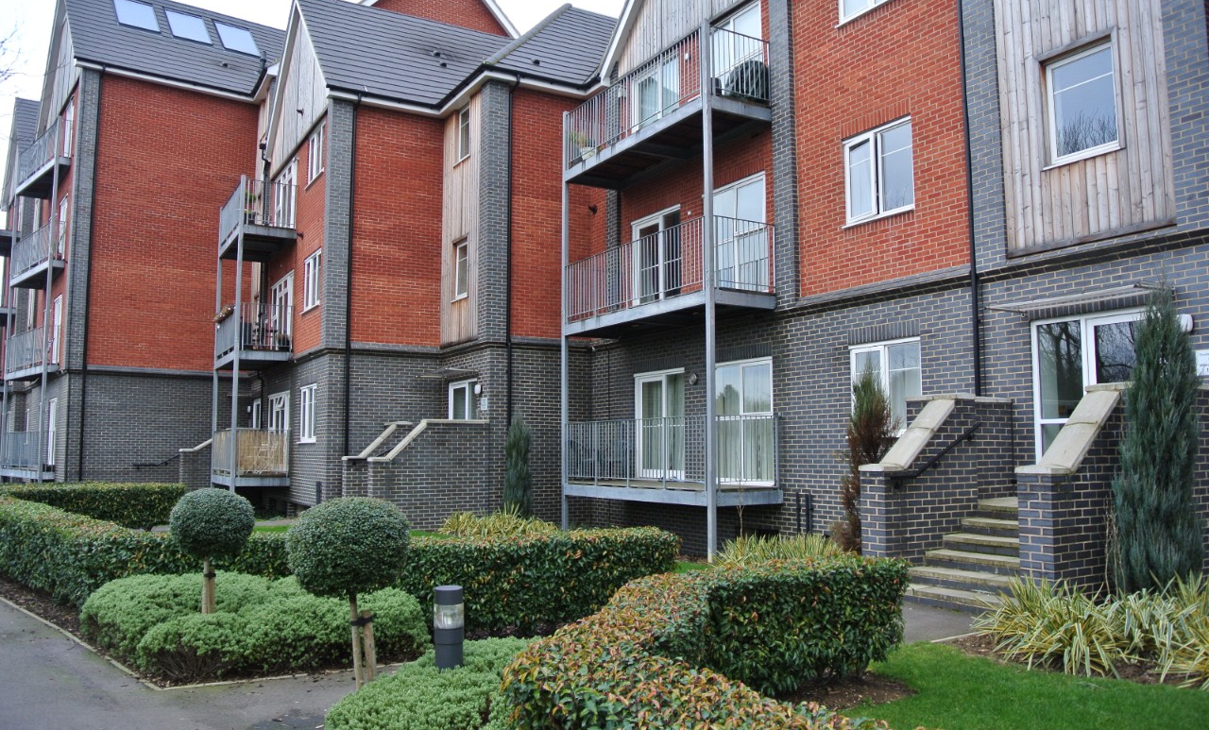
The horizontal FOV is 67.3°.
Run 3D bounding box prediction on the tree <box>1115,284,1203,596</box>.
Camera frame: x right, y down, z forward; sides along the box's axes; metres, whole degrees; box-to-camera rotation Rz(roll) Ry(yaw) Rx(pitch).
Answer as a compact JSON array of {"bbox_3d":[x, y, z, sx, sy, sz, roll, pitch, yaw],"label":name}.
[{"bbox_3d":[4.841,0.805,7.948,0.750,2.920,0.750,3,-6,-30],"label":"tree"}]

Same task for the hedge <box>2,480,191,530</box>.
[{"bbox_3d":[-10.309,2.839,18.010,3.550,0.760,1.700,3,-6,-30],"label":"hedge"}]

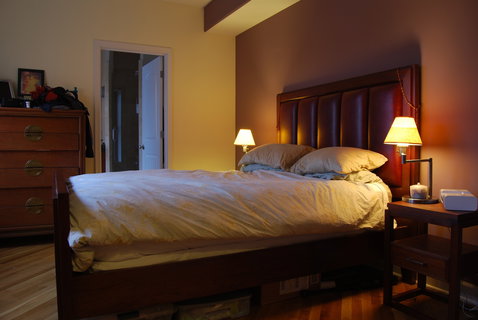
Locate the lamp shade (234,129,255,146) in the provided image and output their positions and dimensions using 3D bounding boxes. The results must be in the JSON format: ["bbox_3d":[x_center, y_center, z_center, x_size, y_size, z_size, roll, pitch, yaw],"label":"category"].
[{"bbox_3d":[0.056,-0.238,3.825,0.222,0.170,0.222,0,2,0],"label":"lamp shade"}]

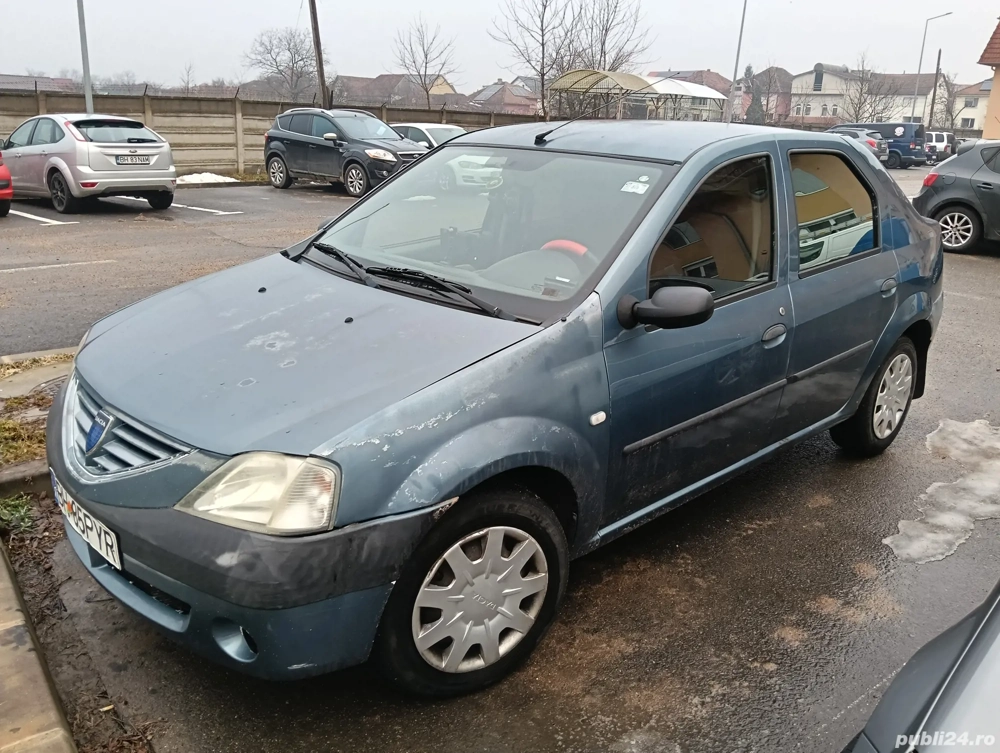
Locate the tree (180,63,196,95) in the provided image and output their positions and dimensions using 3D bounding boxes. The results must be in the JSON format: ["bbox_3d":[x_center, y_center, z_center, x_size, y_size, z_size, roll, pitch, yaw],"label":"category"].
[{"bbox_3d":[-16.735,-14.788,42.493,1.030,4.270,1.030,-5,19,-20],"label":"tree"}]

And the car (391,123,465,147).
[{"bbox_3d":[-1.538,-5.201,18.542,4.260,1.450,1.800,17,23,39],"label":"car"}]

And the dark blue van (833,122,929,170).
[{"bbox_3d":[18.005,-11.354,38.230,4.892,1.970,1.904,17,23,39],"label":"dark blue van"}]

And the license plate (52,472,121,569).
[{"bbox_3d":[-1.103,0.369,2.086,0.025,0.110,0.520,-14,24,-40],"label":"license plate"}]

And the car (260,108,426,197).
[{"bbox_3d":[-3.402,-4.988,17.336,4.440,1.700,1.860,15,23,37],"label":"car"}]

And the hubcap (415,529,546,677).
[{"bbox_3d":[-0.050,0.586,2.057,0.405,0.405,0.060,-10,21,-31],"label":"hubcap"}]

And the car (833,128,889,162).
[{"bbox_3d":[15.828,-10.808,36.820,4.280,1.660,1.780,17,23,39],"label":"car"}]

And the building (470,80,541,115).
[{"bbox_3d":[-0.206,-31.484,92.249,8.000,6.500,6.800,17,23,40],"label":"building"}]

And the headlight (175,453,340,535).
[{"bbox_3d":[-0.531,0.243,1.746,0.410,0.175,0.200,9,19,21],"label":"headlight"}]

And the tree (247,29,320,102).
[{"bbox_3d":[-16.006,-21.522,57.219,5.700,8.082,5.500,2,18,0],"label":"tree"}]

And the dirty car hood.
[{"bbox_3d":[-0.689,-0.124,2.311,0.964,0.170,1.420,-29,32,-34],"label":"dirty car hood"}]

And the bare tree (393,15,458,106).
[{"bbox_3d":[-3.194,-12.420,33.667,3.040,5.820,3.040,0,18,-5],"label":"bare tree"}]

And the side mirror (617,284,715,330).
[{"bbox_3d":[0.446,-0.184,2.123,0.170,0.140,0.220,-14,24,-40],"label":"side mirror"}]

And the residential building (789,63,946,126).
[{"bbox_3d":[55.274,-39.849,116.247,19.648,10.800,8.933,17,23,40],"label":"residential building"}]

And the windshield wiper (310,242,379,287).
[{"bbox_3d":[-0.568,-0.408,2.813,0.090,0.075,0.659,-25,33,-25],"label":"windshield wiper"}]

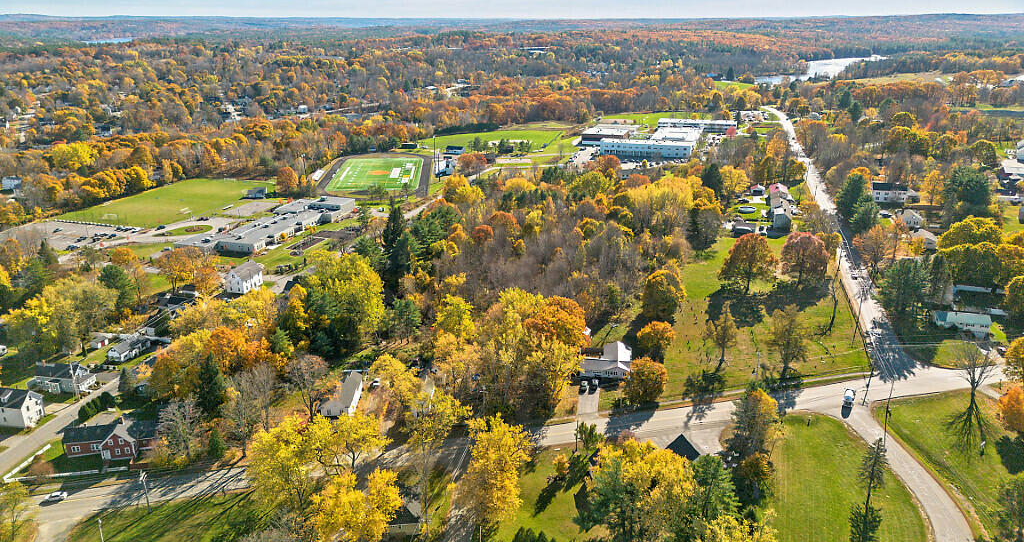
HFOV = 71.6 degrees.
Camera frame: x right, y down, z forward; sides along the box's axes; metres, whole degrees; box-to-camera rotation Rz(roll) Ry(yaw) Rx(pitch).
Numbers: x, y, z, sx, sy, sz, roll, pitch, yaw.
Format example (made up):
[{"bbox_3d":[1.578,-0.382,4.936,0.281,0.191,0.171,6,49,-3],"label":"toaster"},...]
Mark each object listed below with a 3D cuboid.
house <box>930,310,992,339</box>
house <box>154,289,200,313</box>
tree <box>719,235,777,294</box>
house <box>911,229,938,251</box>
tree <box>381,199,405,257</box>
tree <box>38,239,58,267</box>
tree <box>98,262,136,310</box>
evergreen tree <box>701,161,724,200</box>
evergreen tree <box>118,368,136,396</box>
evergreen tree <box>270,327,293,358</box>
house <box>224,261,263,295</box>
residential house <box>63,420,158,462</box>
[{"bbox_3d":[152.990,17.000,242.370,17.000,6.000,7.800,3,20,10],"label":"house"},{"bbox_3d":[-138.793,12.798,294.498,14.500,5.800,11.500,6,21,16],"label":"house"},{"bbox_3d":[103.395,-2.332,307.391,25.000,25.500,25.000,0,20,0],"label":"tree"},{"bbox_3d":[182.690,-14.480,315.770,10.500,5.800,12.000,8,21,20],"label":"house"},{"bbox_3d":[-59.640,-19.612,349.335,11.000,29.500,11.000,0,20,0],"label":"tree"},{"bbox_3d":[-222.164,-7.552,339.497,9.000,13.500,9.000,0,20,0],"label":"tree"},{"bbox_3d":[-153.420,7.290,275.560,12.000,20.000,12.000,0,20,0],"label":"tree"},{"bbox_3d":[108.890,-48.860,383.380,11.000,18.800,11.000,0,20,0],"label":"evergreen tree"},{"bbox_3d":[-112.519,32.331,207.304,4.673,9.231,4.673,0,20,0],"label":"evergreen tree"},{"bbox_3d":[-80.870,25.777,247.978,8.000,13.000,8.000,0,20,0],"label":"evergreen tree"},{"bbox_3d":[-114.530,2.360,303.400,9.130,10.440,13.050,6,21,17],"label":"house"},{"bbox_3d":[-101.500,42.396,182.085,22.500,7.300,9.300,-4,20,-11],"label":"residential house"}]

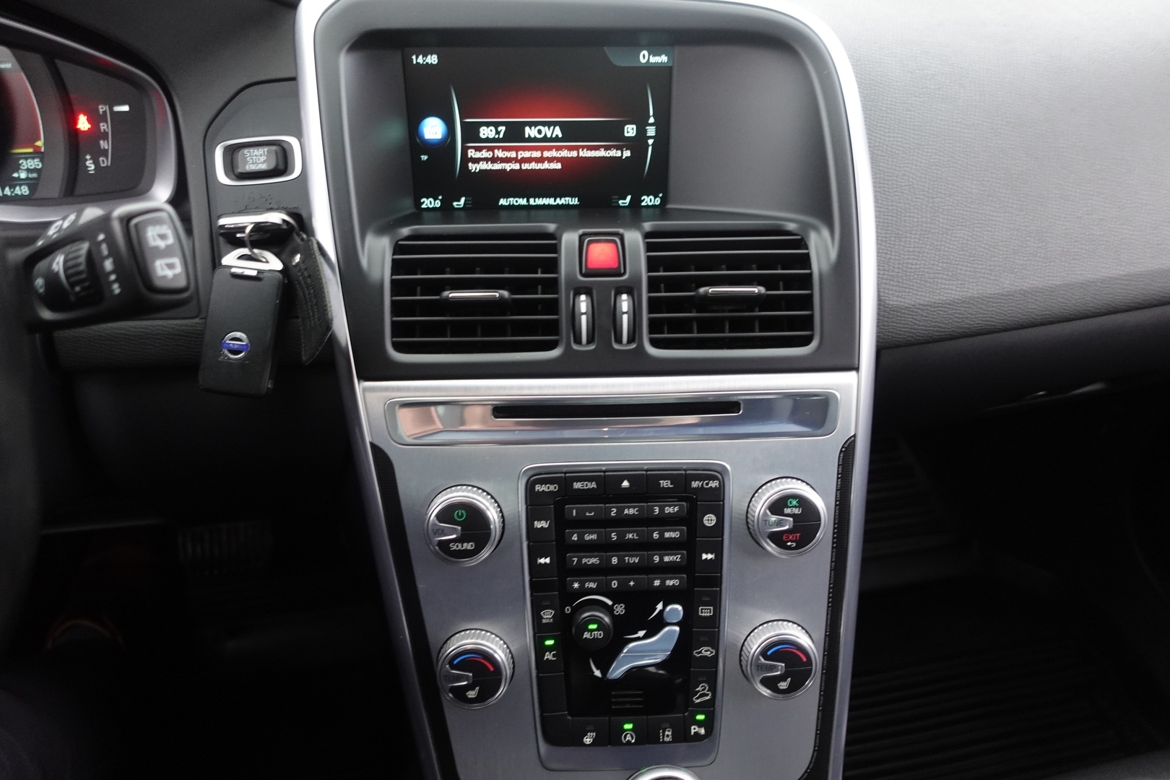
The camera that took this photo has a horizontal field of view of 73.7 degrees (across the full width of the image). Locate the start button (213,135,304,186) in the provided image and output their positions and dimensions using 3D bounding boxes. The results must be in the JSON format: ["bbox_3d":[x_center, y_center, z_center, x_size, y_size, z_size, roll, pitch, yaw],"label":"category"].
[{"bbox_3d":[-0.188,-0.132,0.450,0.049,0.026,0.012,-5,9,-7],"label":"start button"}]

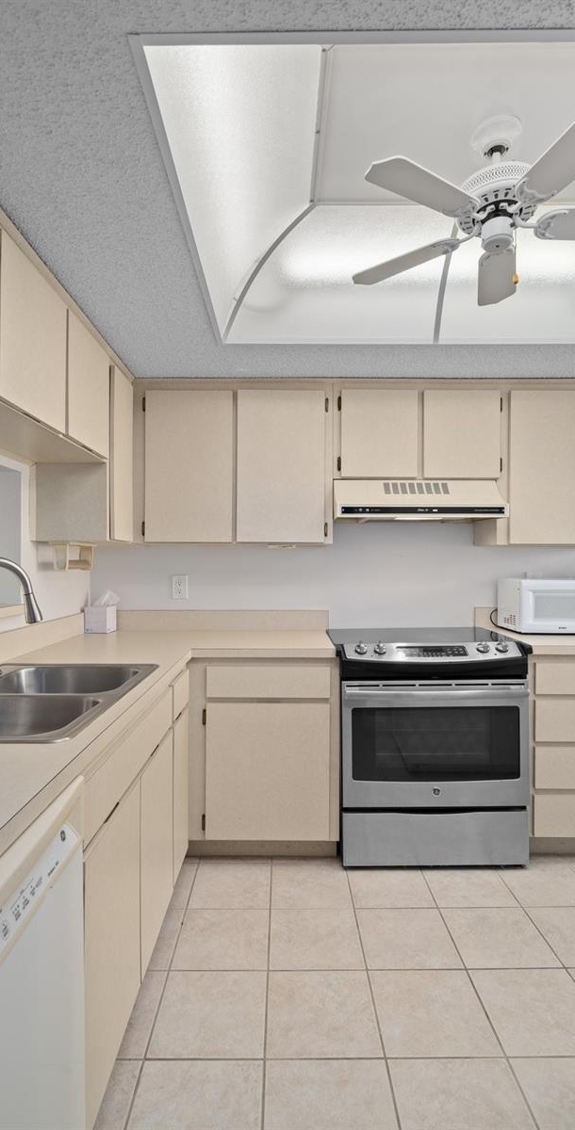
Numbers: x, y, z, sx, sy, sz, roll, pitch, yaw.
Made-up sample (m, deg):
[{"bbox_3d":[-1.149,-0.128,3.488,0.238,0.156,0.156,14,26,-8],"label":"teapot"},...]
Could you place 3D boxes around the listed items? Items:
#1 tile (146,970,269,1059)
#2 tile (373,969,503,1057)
[{"bbox_3d":[-0.210,1.264,1.505,0.303,0.010,0.295,0,0,0],"label":"tile"},{"bbox_3d":[0.401,1.254,1.499,0.302,0.010,0.294,0,0,0],"label":"tile"}]

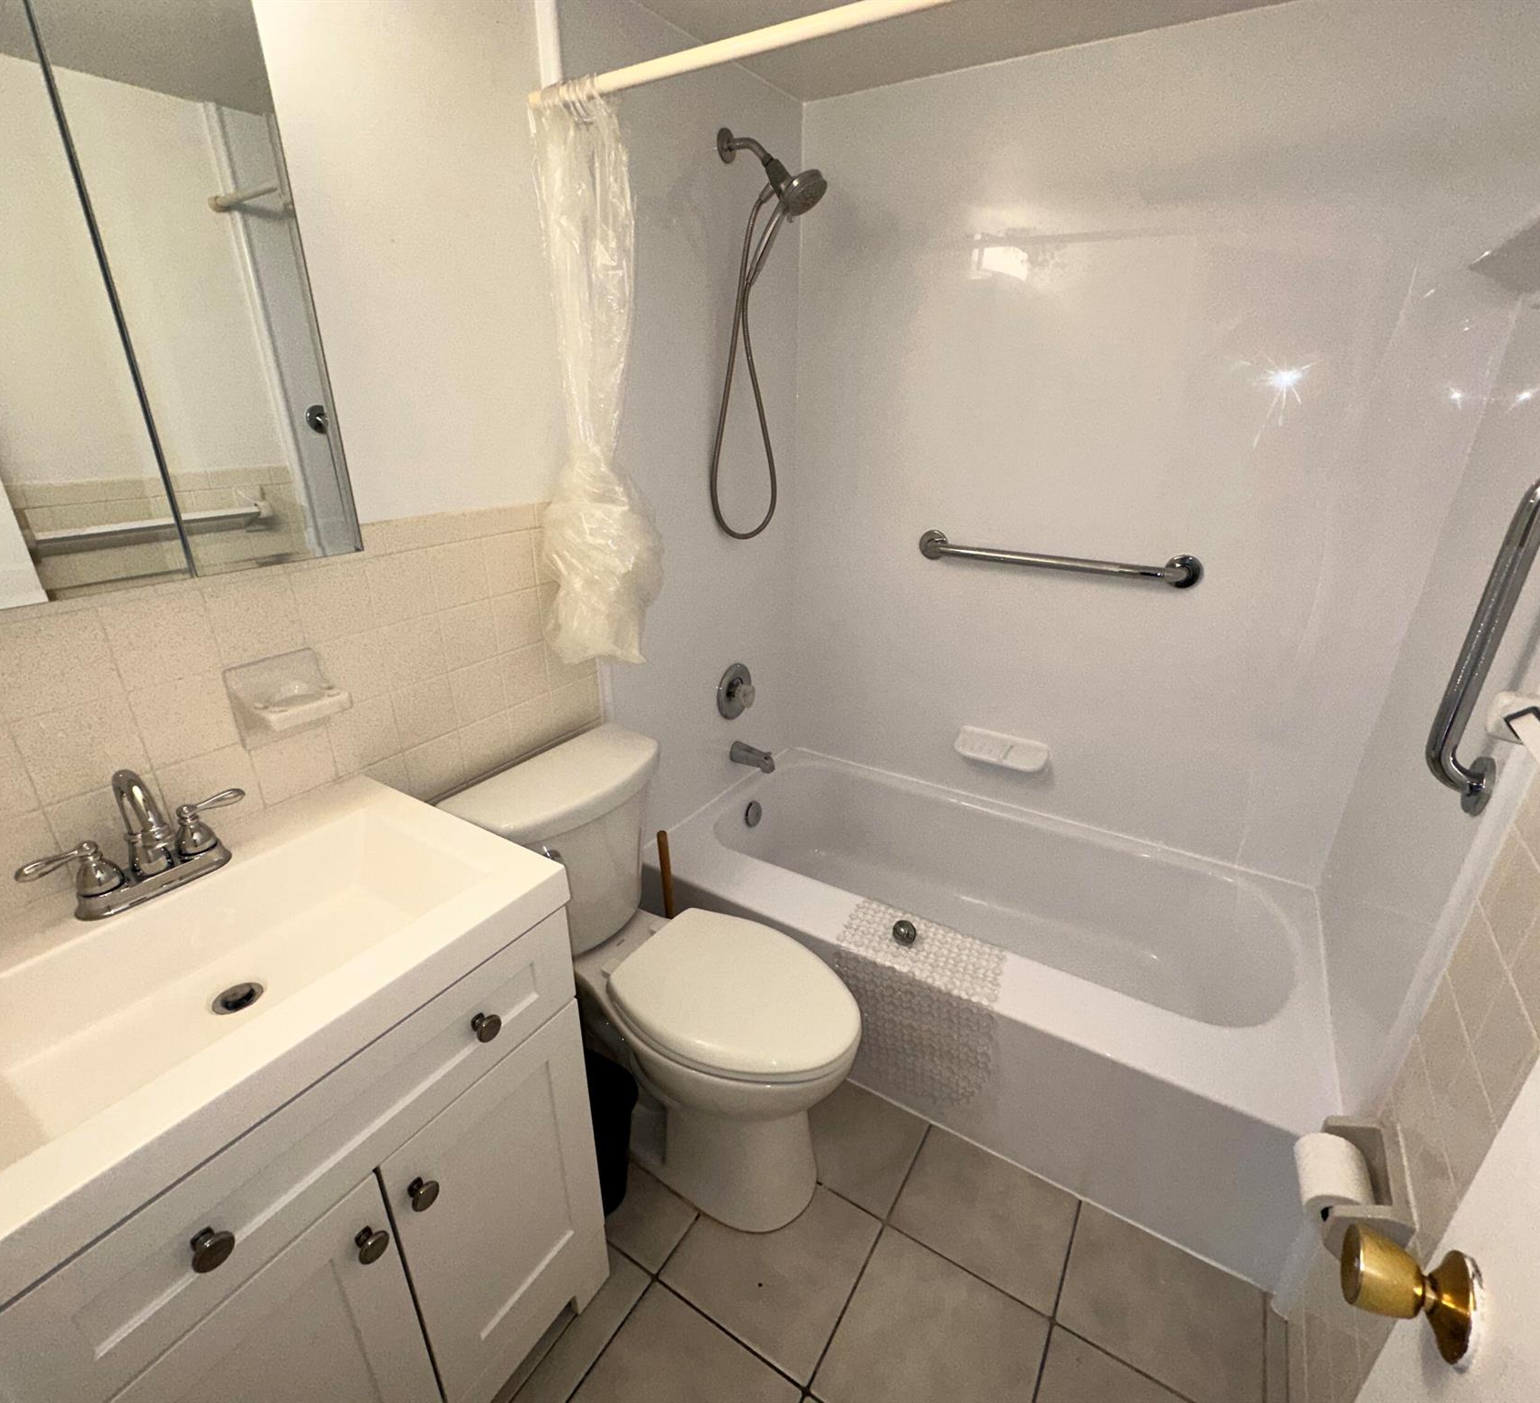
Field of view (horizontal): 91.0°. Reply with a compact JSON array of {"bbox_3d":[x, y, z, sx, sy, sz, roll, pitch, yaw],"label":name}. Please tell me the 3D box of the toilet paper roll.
[{"bbox_3d":[0.740,0.631,0.997,0.084,0.084,0.102,13,26,29],"label":"toilet paper roll"}]

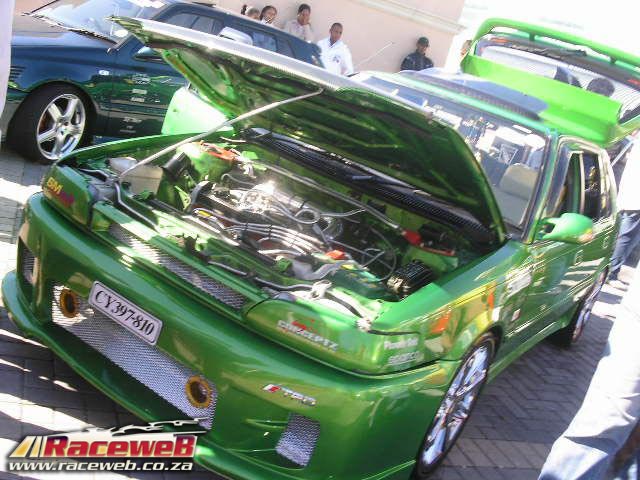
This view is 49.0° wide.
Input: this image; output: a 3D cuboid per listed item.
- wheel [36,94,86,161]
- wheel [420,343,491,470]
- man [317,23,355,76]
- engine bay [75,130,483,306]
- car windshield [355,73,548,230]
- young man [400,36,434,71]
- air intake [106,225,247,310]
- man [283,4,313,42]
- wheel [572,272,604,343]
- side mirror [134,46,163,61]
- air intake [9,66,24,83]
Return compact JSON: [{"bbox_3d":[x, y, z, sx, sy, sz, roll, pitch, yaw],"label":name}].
[{"bbox_3d":[-2.071,-0.896,5.487,0.190,0.490,0.490,21,15,20],"label":"wheel"},{"bbox_3d":[0.430,0.581,2.634,0.200,0.500,0.500,25,17,31],"label":"wheel"},{"bbox_3d":[-0.038,-1.697,8.318,0.520,1.740,0.320,16,14,0],"label":"man"},{"bbox_3d":[-0.192,-0.023,2.796,1.360,0.440,1.000,25,17,31],"label":"engine bay"},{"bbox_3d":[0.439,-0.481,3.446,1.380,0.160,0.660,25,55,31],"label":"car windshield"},{"bbox_3d":[0.962,-1.646,8.719,0.500,1.750,0.320,16,14,0],"label":"young man"},{"bbox_3d":[-0.488,0.075,2.381,0.700,0.080,0.060,25,17,31],"label":"air intake"},{"bbox_3d":[-0.421,-1.895,8.320,0.500,1.760,0.340,16,14,0],"label":"man"},{"bbox_3d":[1.703,0.406,4.676,0.200,0.500,0.500,25,17,31],"label":"wheel"},{"bbox_3d":[-1.381,-1.507,5.721,0.220,0.140,0.130,25,17,31],"label":"side mirror"},{"bbox_3d":[-2.168,-1.188,5.027,0.140,0.110,0.040,2,20,-42],"label":"air intake"}]

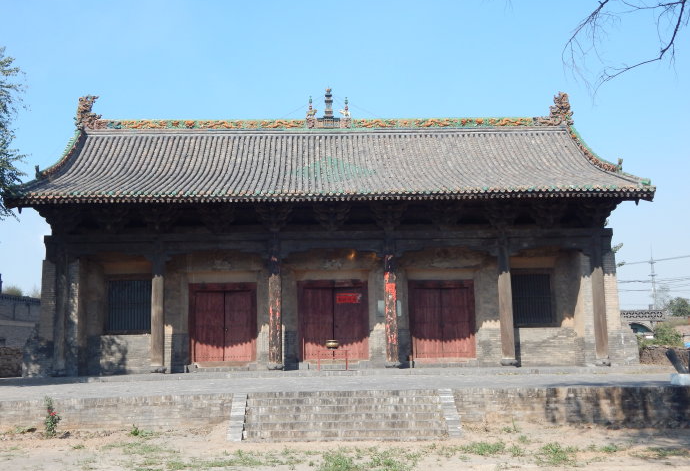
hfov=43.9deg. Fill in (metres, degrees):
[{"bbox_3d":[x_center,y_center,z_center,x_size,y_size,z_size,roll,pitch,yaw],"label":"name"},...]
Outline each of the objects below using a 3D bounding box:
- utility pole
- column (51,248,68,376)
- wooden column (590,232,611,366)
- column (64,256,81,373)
[{"bbox_3d":[31.711,6.419,88.000,0.900,10.389,0.600,-1,-7,-2],"label":"utility pole"},{"bbox_3d":[-9.631,2.528,29.032,0.460,4.410,0.460,-1,-7,-2],"label":"column"},{"bbox_3d":[8.864,2.230,29.815,0.460,4.570,0.460,-1,-7,-2],"label":"wooden column"},{"bbox_3d":[-9.317,2.719,29.322,0.480,4.093,0.480,-1,-7,-2],"label":"column"}]

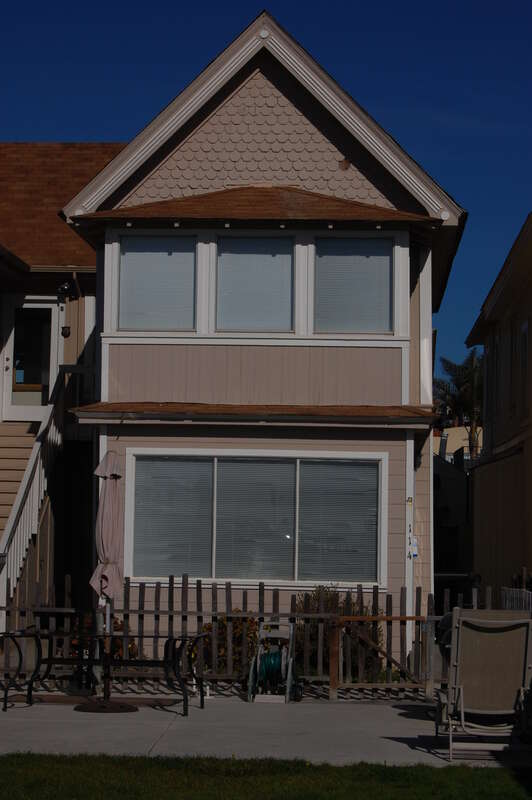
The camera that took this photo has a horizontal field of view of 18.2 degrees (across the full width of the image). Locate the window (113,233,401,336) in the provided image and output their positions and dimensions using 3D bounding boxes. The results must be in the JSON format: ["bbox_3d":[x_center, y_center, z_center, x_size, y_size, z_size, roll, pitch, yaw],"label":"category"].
[{"bbox_3d":[-0.116,-1.384,20.349,3.515,1.255,0.300,0,-6,3],"label":"window"}]

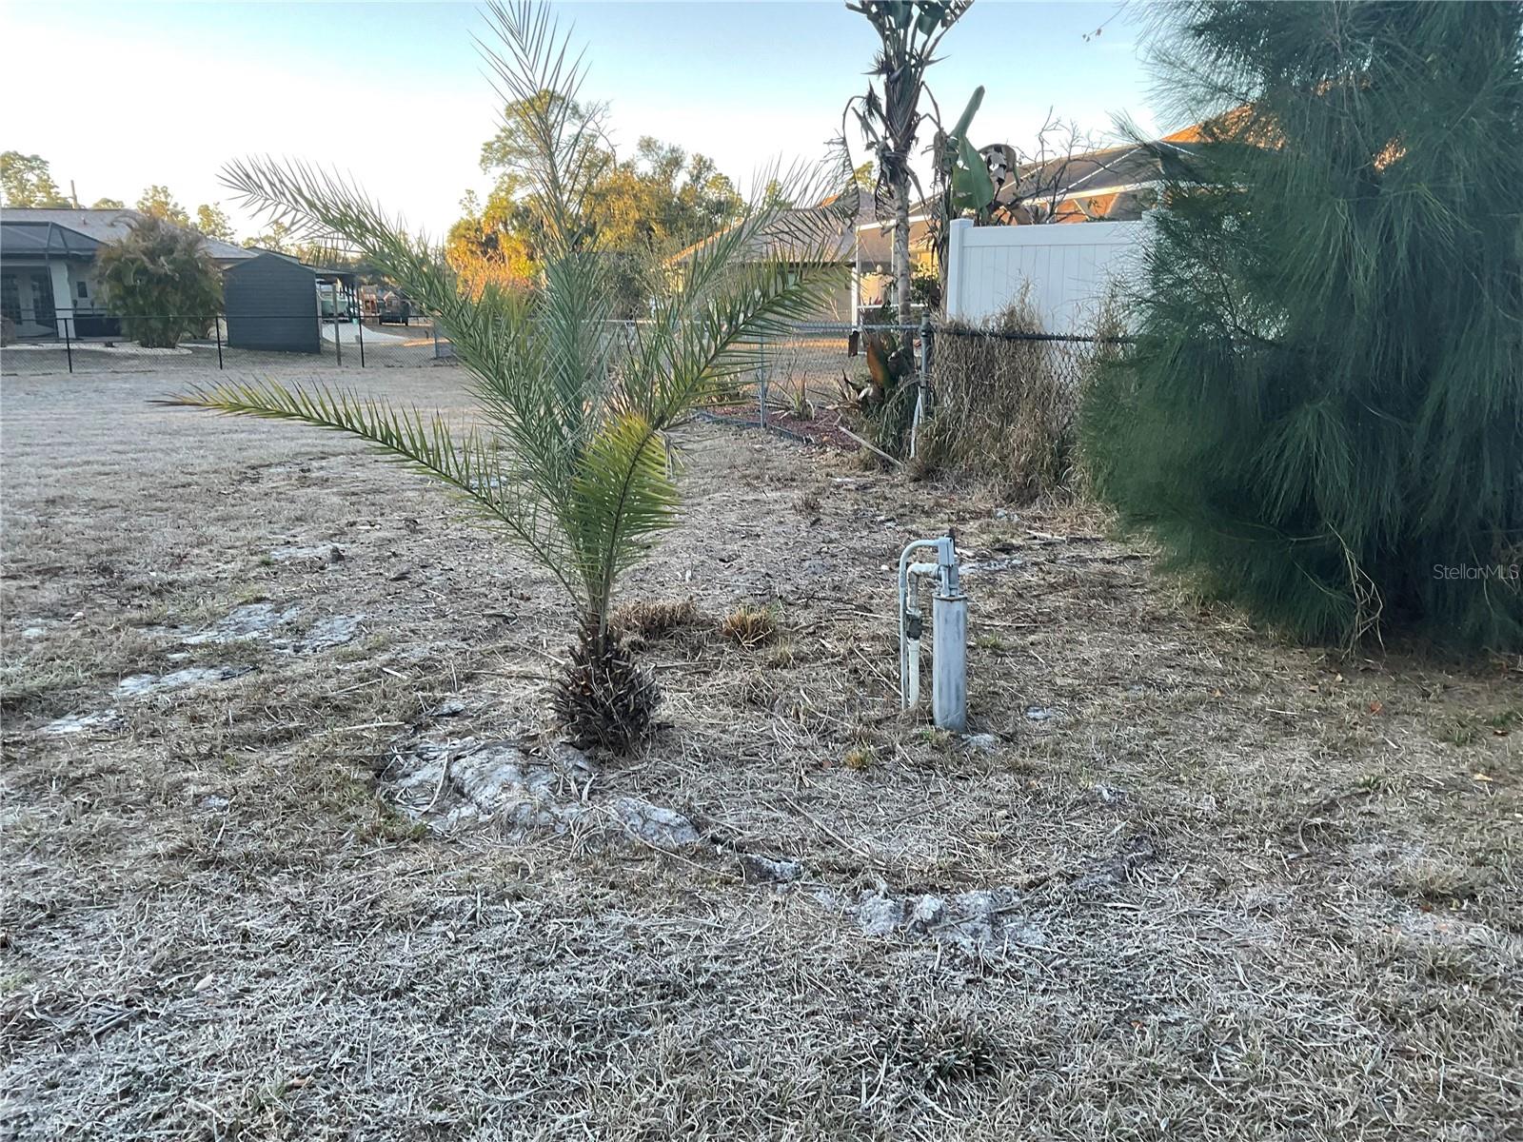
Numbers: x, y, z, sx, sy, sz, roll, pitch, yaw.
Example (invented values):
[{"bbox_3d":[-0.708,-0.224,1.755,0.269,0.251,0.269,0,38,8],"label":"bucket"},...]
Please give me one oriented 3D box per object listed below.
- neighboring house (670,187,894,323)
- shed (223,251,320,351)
[{"bbox_3d":[2.000,-13.080,52.400,11.500,5.800,11.000,0,12,0],"label":"neighboring house"},{"bbox_3d":[-14.500,-7.950,37.900,2.500,2.800,3.000,-4,13,-19],"label":"shed"}]

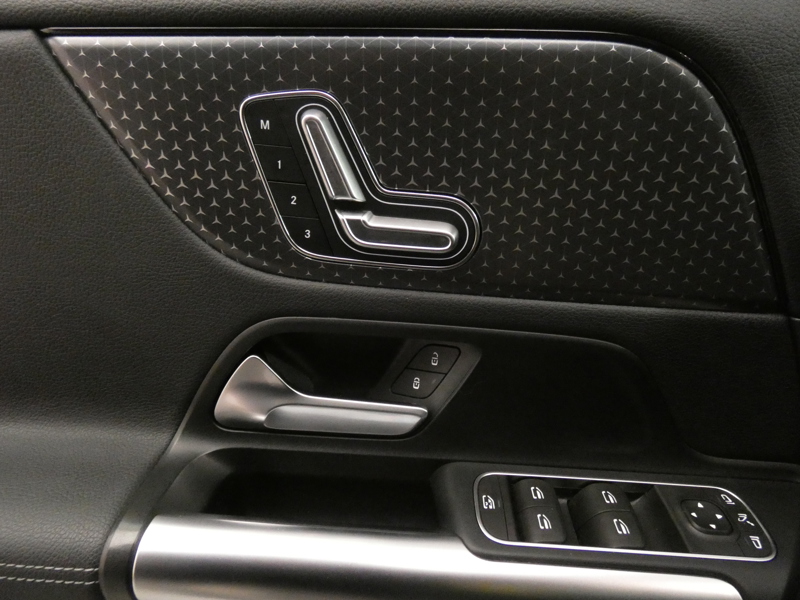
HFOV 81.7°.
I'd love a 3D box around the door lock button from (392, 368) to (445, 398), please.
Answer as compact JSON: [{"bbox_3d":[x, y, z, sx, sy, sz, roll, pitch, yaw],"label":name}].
[{"bbox_3d":[0.010,0.048,0.266,0.031,0.015,0.006,6,22,13],"label":"door lock button"}]

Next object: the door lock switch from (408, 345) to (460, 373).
[{"bbox_3d":[0.019,0.033,0.260,0.031,0.015,0.006,6,22,13],"label":"door lock switch"}]

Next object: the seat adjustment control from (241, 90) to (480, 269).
[{"bbox_3d":[-0.019,-0.057,0.232,0.123,0.087,0.020,2,21,3],"label":"seat adjustment control"}]

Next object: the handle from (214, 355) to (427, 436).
[{"bbox_3d":[-0.044,0.054,0.262,0.115,0.040,0.030,2,21,3],"label":"handle"}]

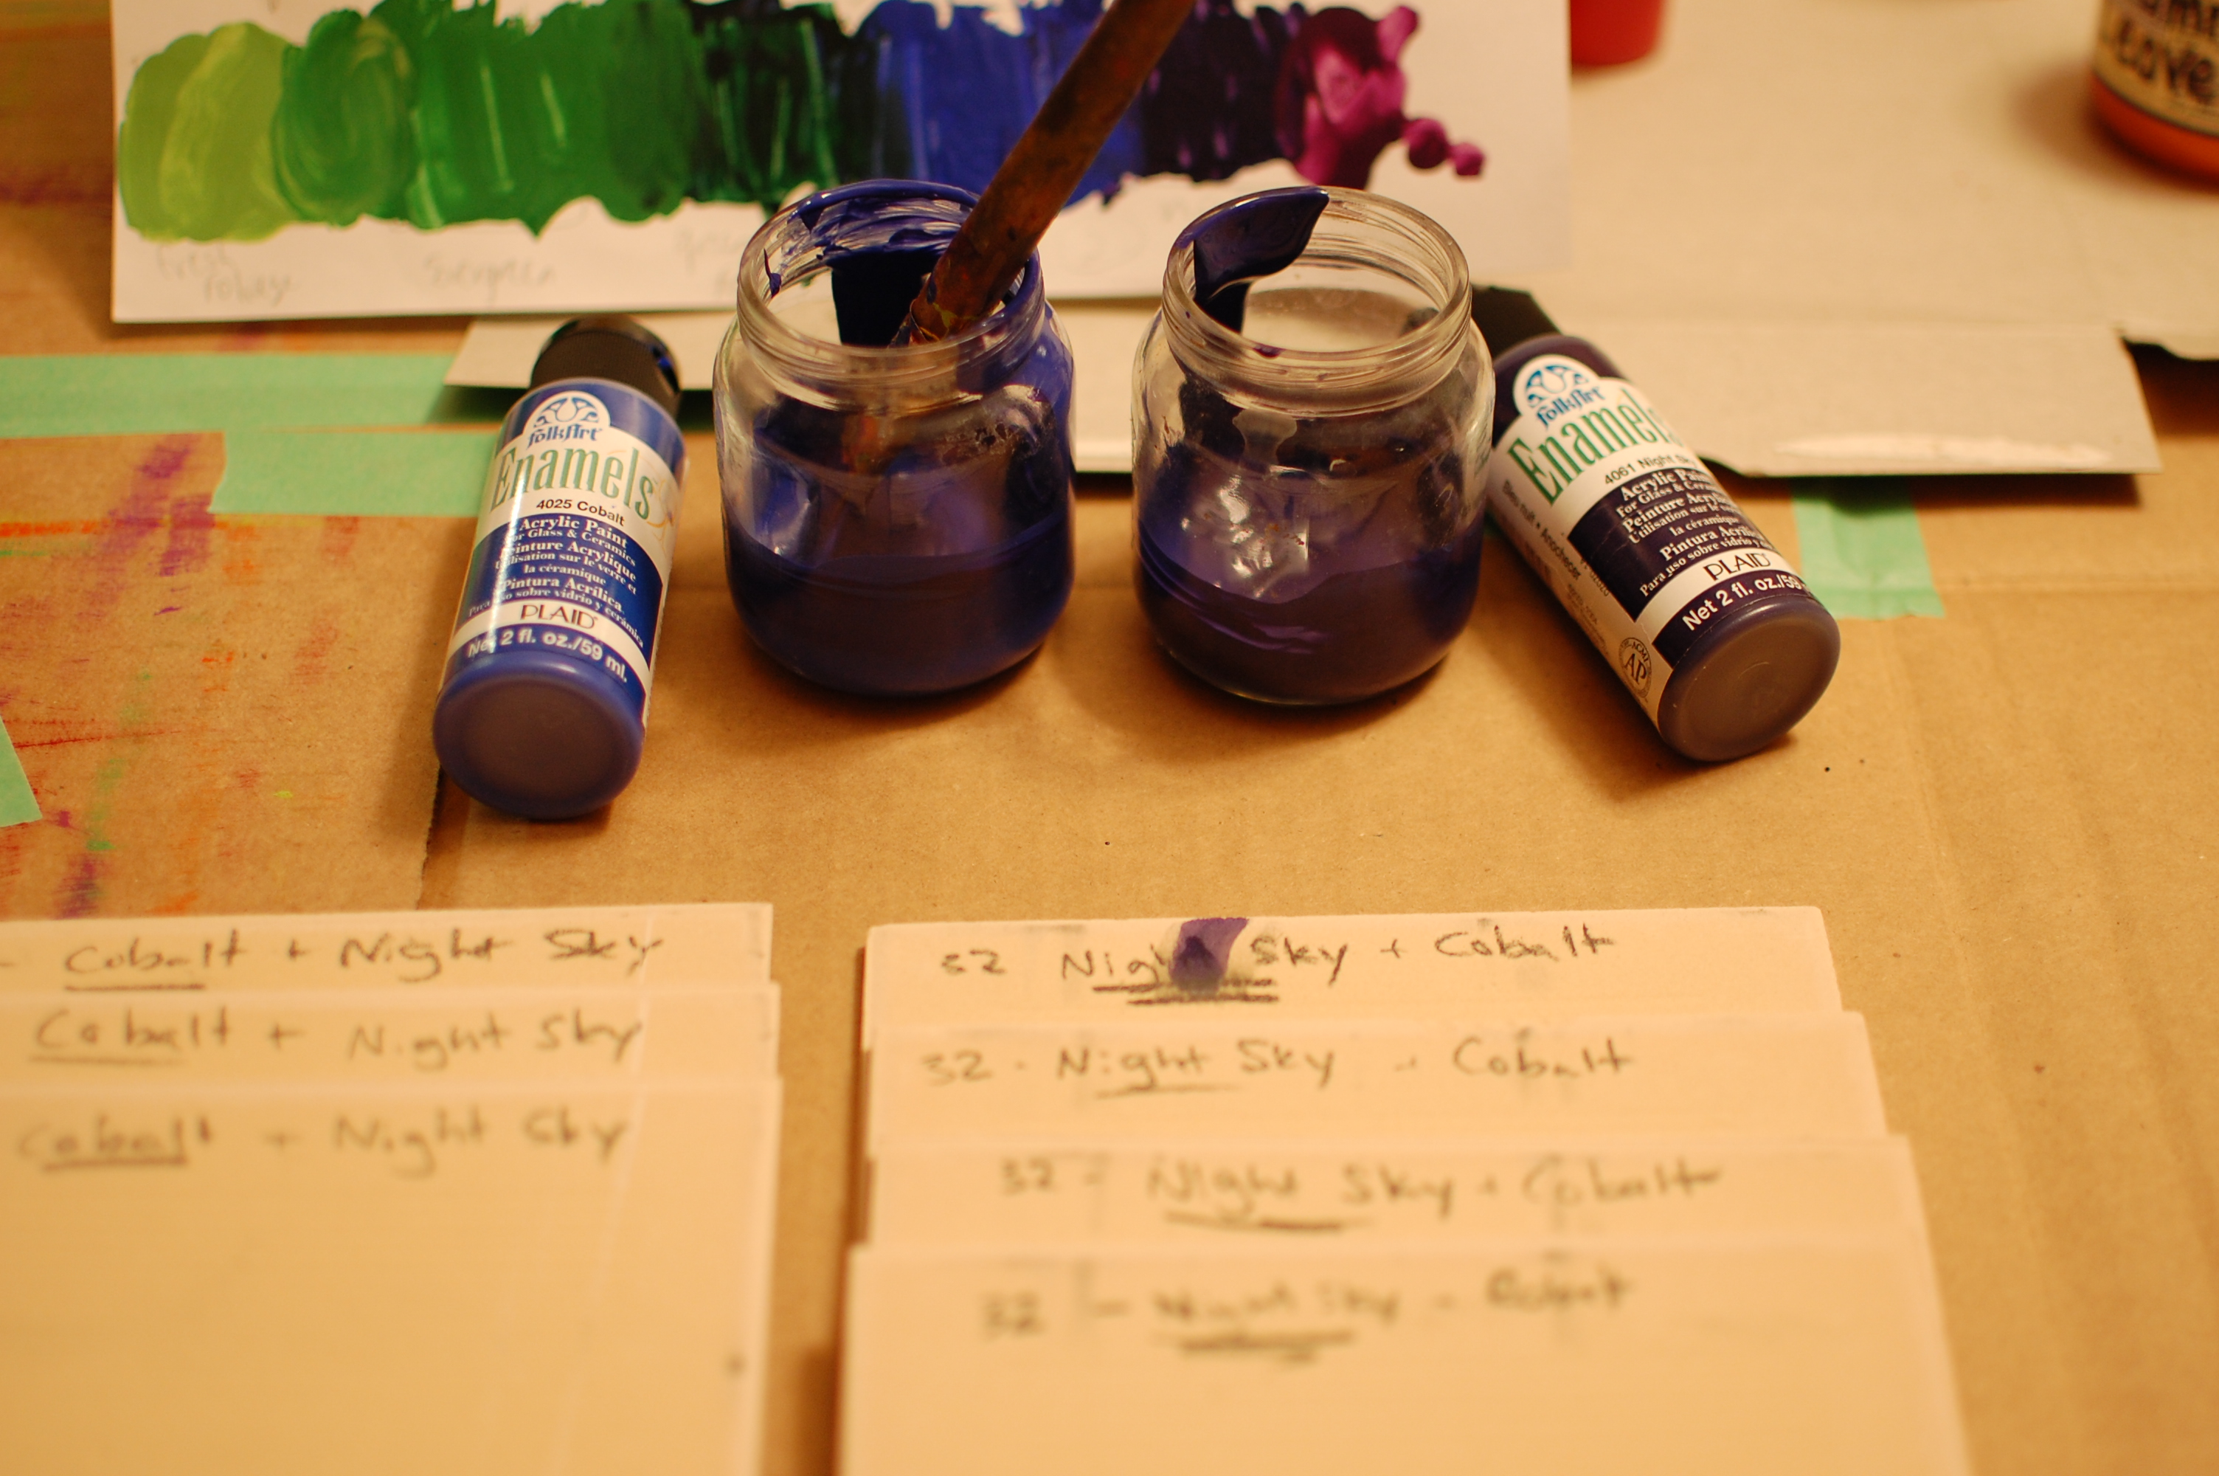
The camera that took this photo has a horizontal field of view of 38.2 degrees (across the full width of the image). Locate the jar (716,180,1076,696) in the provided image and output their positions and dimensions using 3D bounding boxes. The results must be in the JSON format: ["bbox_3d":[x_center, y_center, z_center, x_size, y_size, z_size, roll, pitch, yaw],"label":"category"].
[{"bbox_3d":[-0.037,-0.052,0.555,0.062,0.074,0.062,0,43,0],"label":"jar"}]

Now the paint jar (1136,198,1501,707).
[{"bbox_3d":[0.035,-0.051,0.554,0.062,0.074,0.062,0,43,0],"label":"paint jar"}]

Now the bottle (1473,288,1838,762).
[{"bbox_3d":[0.090,-0.041,0.573,0.034,0.034,0.106,-15,45,-16],"label":"bottle"}]

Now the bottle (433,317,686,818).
[{"bbox_3d":[-0.094,-0.033,0.564,0.034,0.034,0.106,5,43,-4],"label":"bottle"}]

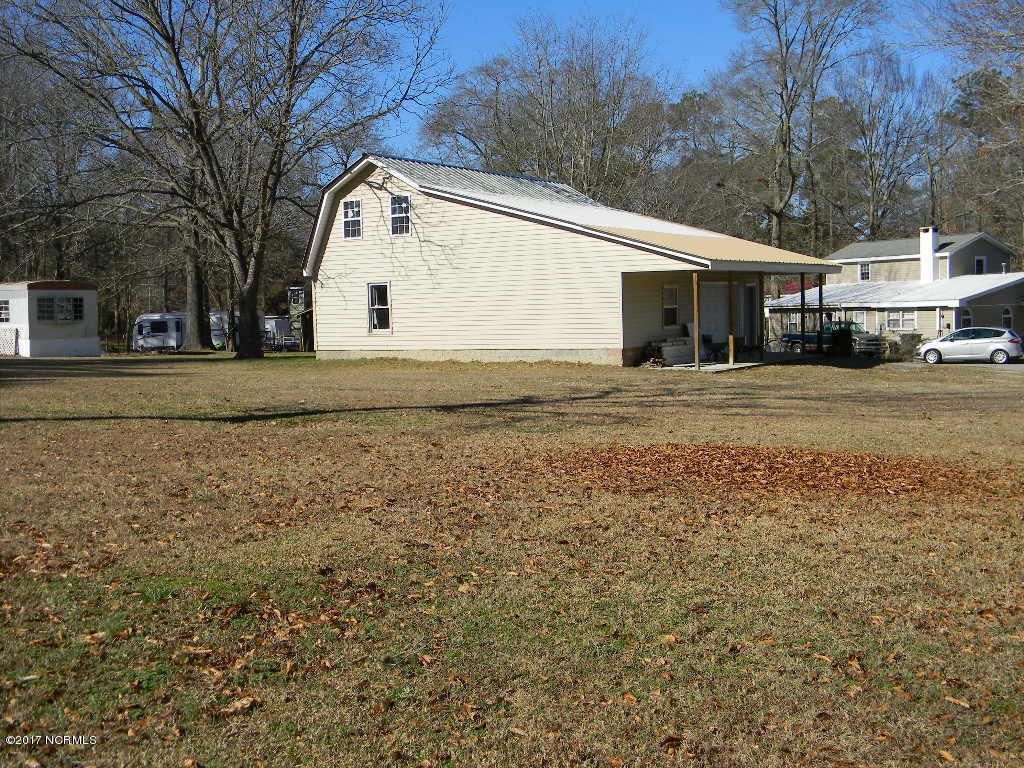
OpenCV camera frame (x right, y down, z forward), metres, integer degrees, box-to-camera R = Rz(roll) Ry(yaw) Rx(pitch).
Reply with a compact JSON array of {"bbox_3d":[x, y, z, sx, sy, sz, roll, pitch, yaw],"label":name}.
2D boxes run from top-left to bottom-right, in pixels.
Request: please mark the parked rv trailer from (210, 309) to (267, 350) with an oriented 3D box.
[{"bbox_3d":[-18.943,-3.740,84.000,4.200,2.850,2.450,-3,4,-25],"label":"parked rv trailer"}]

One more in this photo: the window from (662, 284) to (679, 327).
[{"bbox_3d":[4.324,-2.096,33.020,0.100,1.200,1.000,1,5,29],"label":"window"}]

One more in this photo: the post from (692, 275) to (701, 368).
[{"bbox_3d":[4.459,-1.510,29.217,0.120,2.360,0.120,1,5,29],"label":"post"}]

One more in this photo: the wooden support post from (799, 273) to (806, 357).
[{"bbox_3d":[8.817,-2.151,36.864,0.120,2.450,0.120,1,5,29],"label":"wooden support post"}]

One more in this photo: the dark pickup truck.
[{"bbox_3d":[17.018,-2.420,64.500,5.400,1.800,1.950,1,5,32],"label":"dark pickup truck"}]

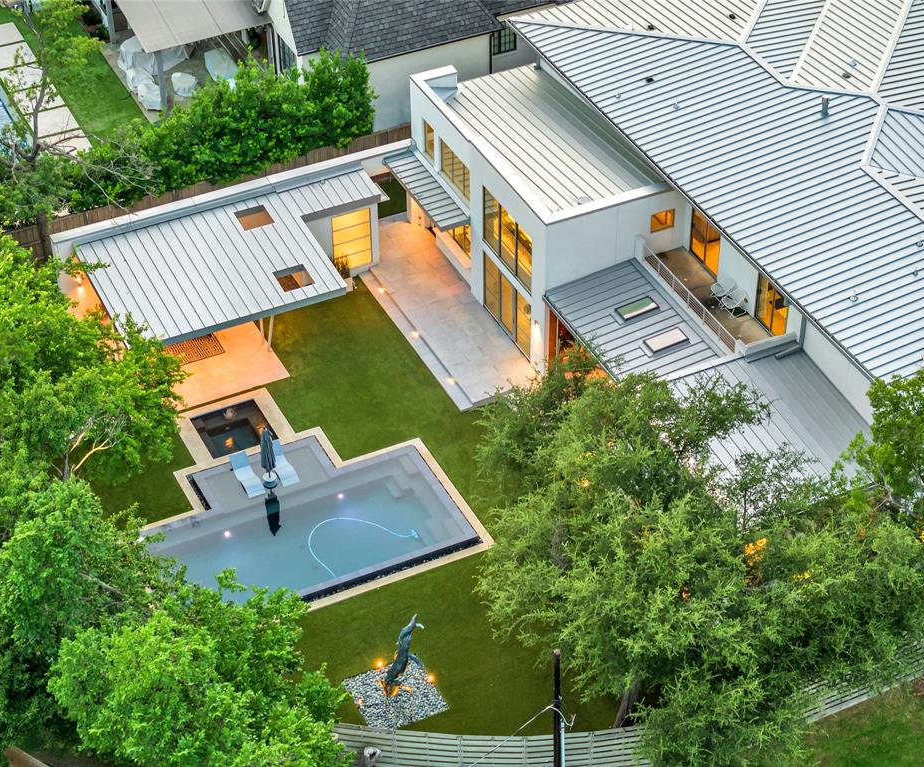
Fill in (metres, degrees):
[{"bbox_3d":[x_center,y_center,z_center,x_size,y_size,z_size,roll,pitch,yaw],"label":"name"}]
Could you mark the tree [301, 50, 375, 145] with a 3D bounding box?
[{"bbox_3d":[-4.787,-10.744,82.601,2.731,5.581,2.731,0,40,0],"label":"tree"}]

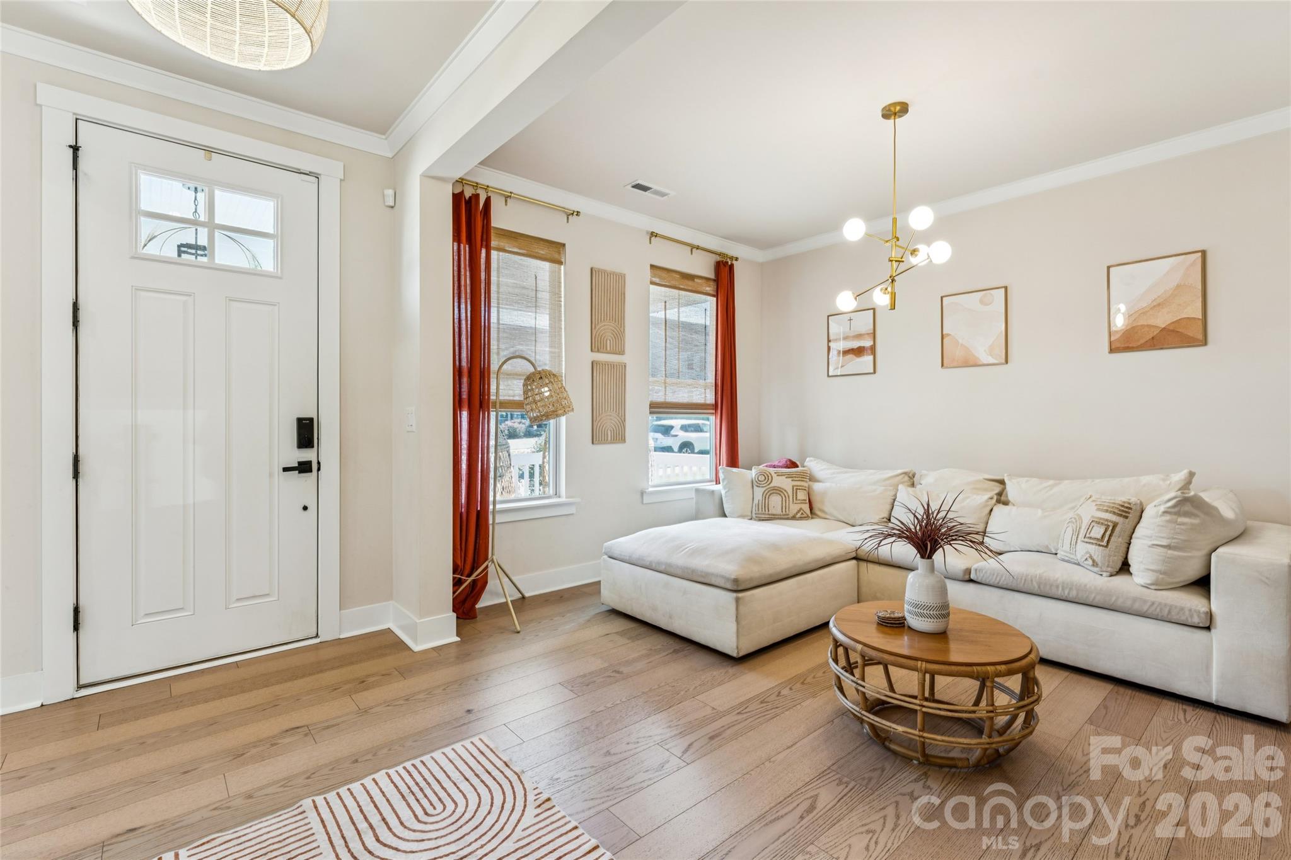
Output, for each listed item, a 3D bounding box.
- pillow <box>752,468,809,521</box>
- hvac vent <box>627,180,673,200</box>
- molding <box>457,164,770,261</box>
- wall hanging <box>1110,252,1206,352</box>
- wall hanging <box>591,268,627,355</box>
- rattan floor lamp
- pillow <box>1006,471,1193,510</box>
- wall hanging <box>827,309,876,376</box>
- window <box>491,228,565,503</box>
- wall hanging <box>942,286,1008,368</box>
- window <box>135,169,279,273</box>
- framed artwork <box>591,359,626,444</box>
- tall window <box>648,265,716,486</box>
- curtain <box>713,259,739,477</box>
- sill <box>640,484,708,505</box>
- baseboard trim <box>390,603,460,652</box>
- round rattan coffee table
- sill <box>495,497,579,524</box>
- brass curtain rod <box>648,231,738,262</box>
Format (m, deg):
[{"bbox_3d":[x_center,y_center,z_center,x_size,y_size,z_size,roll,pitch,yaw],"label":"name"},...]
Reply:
[{"bbox_3d":[1.115,0.525,4.700,0.470,0.460,0.150,0,-21,5],"label":"pillow"},{"bbox_3d":[0.035,-1.630,3.924,0.343,0.020,0.138,0,1,-40],"label":"hvac vent"},{"bbox_3d":[-0.056,-1.607,4.366,3.148,0.080,0.080,0,1,-40],"label":"molding"},{"bbox_3d":[2.919,-0.720,3.286,0.020,0.520,0.418,0,1,-40],"label":"wall hanging"},{"bbox_3d":[-0.272,-0.867,4.237,0.306,0.611,0.018,0,1,-40],"label":"wall hanging"},{"bbox_3d":[-0.863,0.330,3.556,0.860,1.630,0.620,0,1,-8],"label":"rattan floor lamp"},{"bbox_3d":[2.642,0.496,3.423,0.200,0.500,0.870,20,-12,-40],"label":"pillow"},{"bbox_3d":[1.740,-0.739,4.876,0.025,0.545,0.445,0,1,-41],"label":"wall hanging"},{"bbox_3d":[-0.925,-0.408,3.775,0.860,1.775,0.110,0,1,-40],"label":"window"},{"bbox_3d":[2.300,-0.707,4.015,0.020,0.519,0.416,0,1,-40],"label":"wall hanging"},{"bbox_3d":[-2.069,-0.974,2.737,0.550,0.390,0.050,0,1,-41],"label":"window"},{"bbox_3d":[-0.268,-0.201,4.253,0.314,0.601,0.018,0,1,-40],"label":"framed artwork"},{"bbox_3d":[0.325,-0.414,4.838,0.860,1.775,0.110,0,1,-40],"label":"tall window"},{"bbox_3d":[0.723,-0.186,5.109,0.290,2.620,0.120,0,1,-41],"label":"curtain"},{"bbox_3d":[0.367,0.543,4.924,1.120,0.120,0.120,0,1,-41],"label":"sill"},{"bbox_3d":[-1.212,1.045,3.149,0.237,0.150,0.416,0,1,-40],"label":"baseboard trim"},{"bbox_3d":[1.061,0.947,2.166,0.704,0.402,0.704,0,1,0],"label":"round rattan coffee table"},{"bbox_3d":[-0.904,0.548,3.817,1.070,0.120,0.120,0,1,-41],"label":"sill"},{"bbox_3d":[0.417,-1.521,4.867,1.070,0.070,0.090,0,1,-41],"label":"brass curtain rod"}]

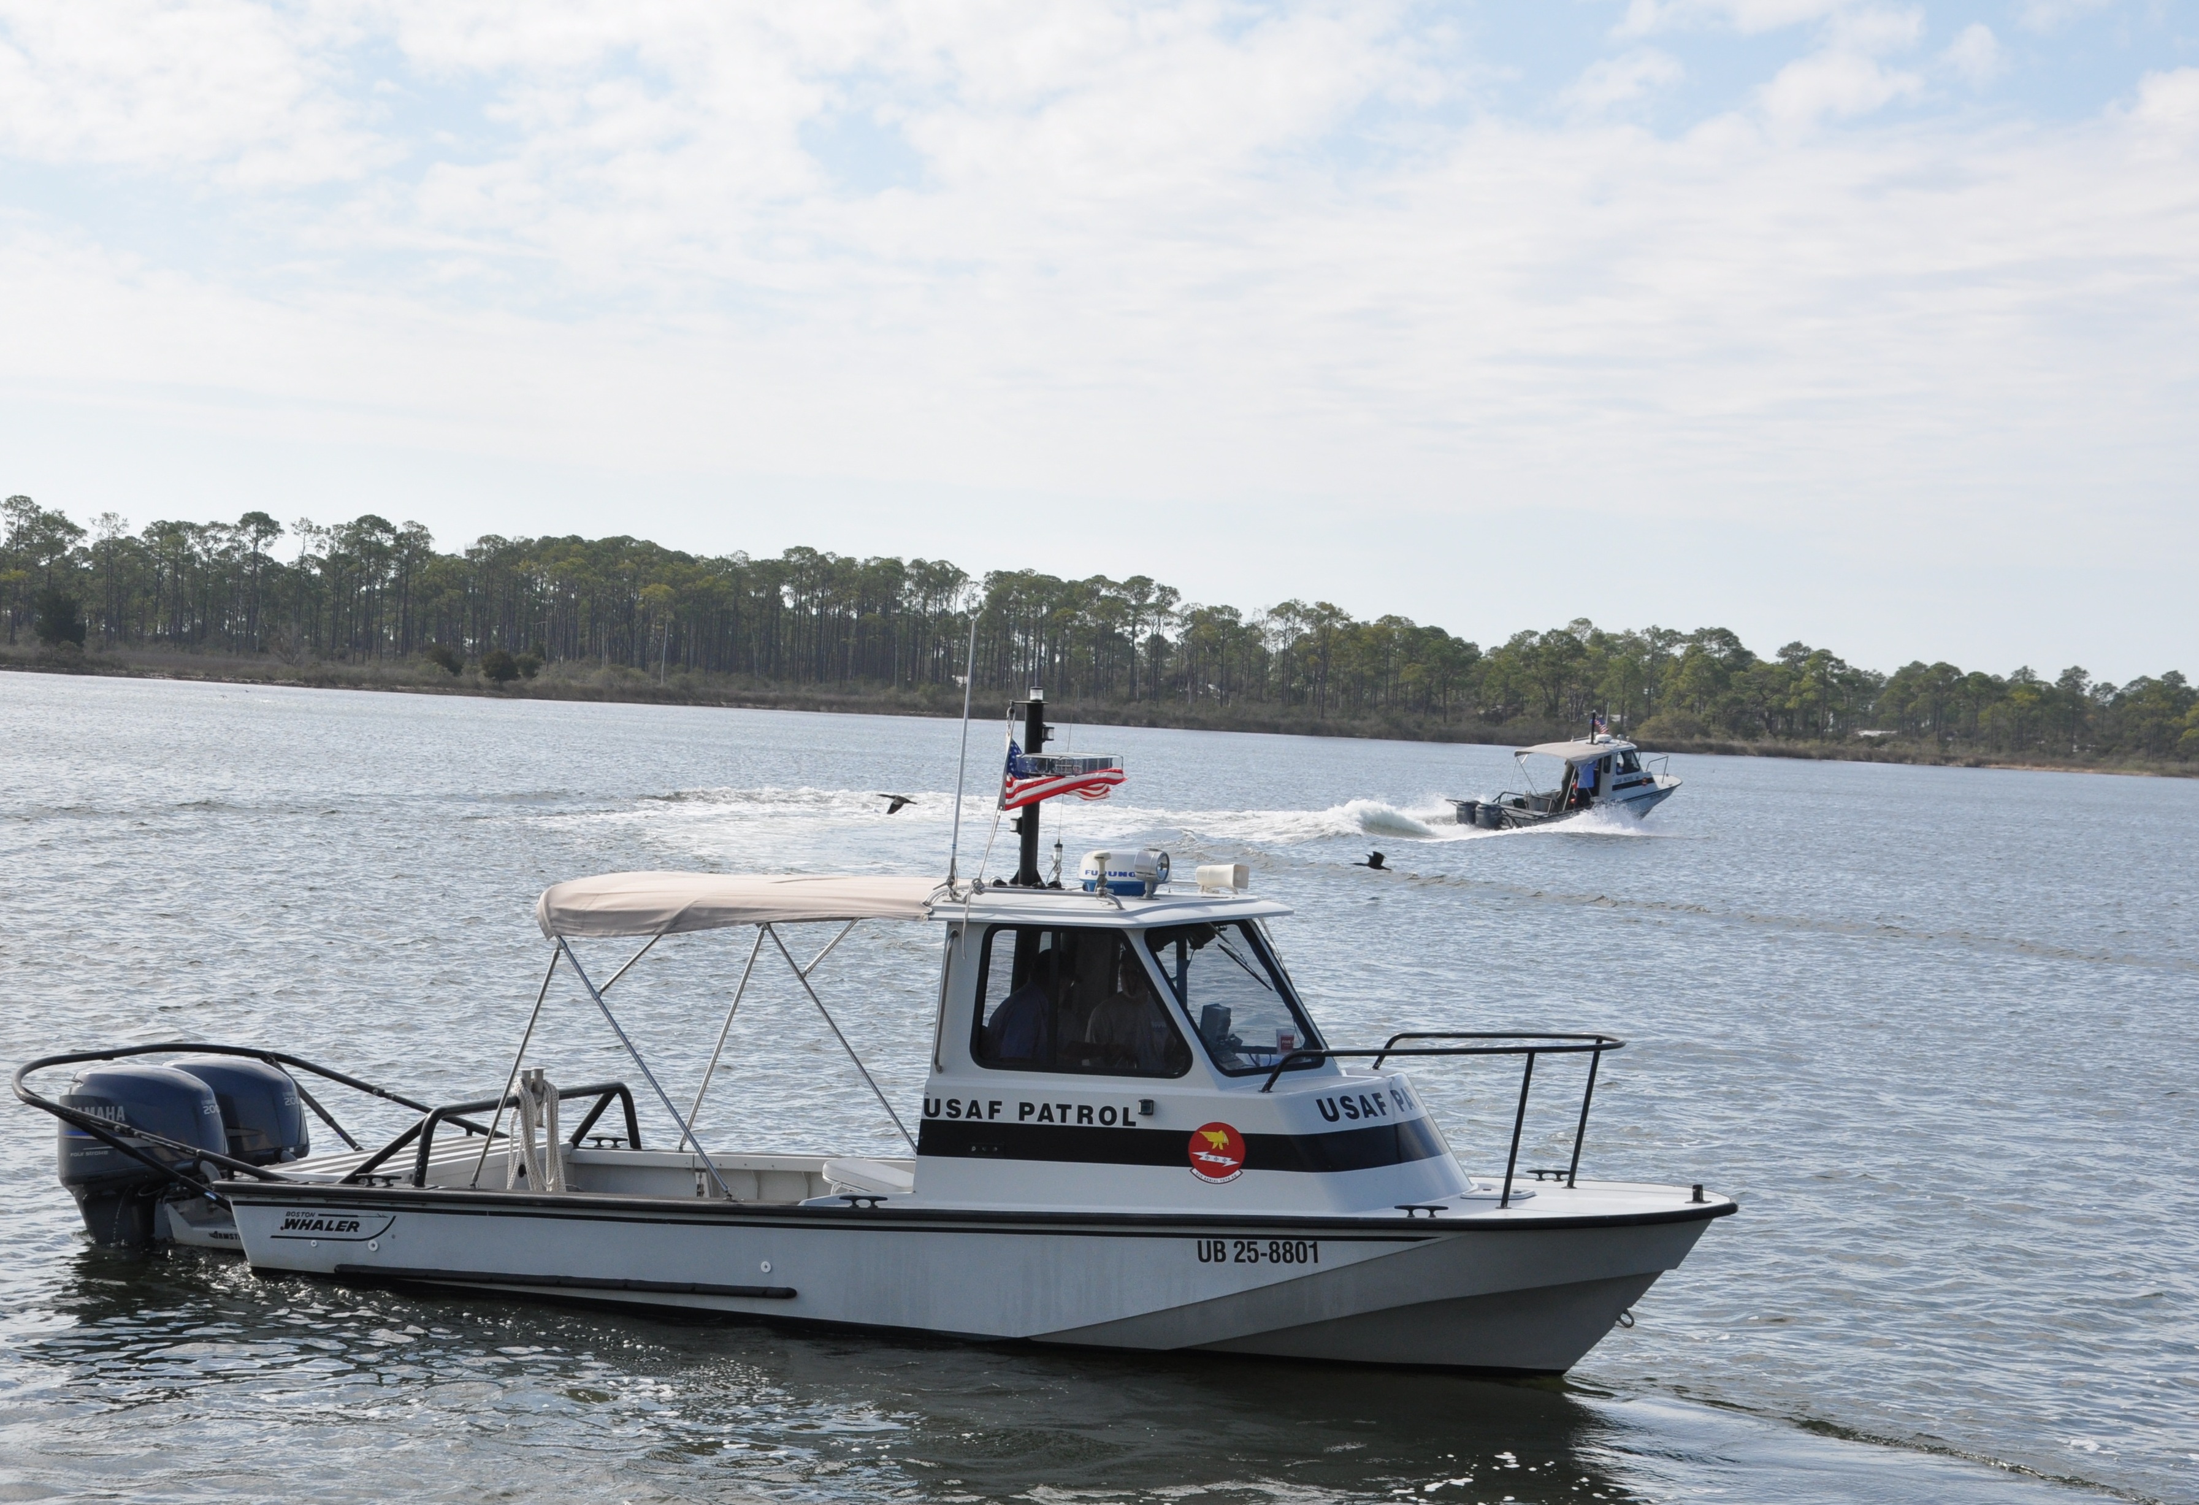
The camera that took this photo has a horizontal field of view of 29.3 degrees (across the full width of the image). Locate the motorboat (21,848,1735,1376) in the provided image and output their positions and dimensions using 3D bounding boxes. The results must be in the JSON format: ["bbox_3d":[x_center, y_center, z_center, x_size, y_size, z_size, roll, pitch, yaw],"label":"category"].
[{"bbox_3d":[-1.230,1.590,20.949,9.000,2.350,2.460,3,1,23],"label":"motorboat"}]

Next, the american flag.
[{"bbox_3d":[-0.176,0.120,20.400,0.590,0.345,0.120,3,1,0],"label":"american flag"}]

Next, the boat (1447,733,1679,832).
[{"bbox_3d":[13.510,0.851,120.048,8.950,2.350,2.450,-5,7,-42],"label":"boat"}]

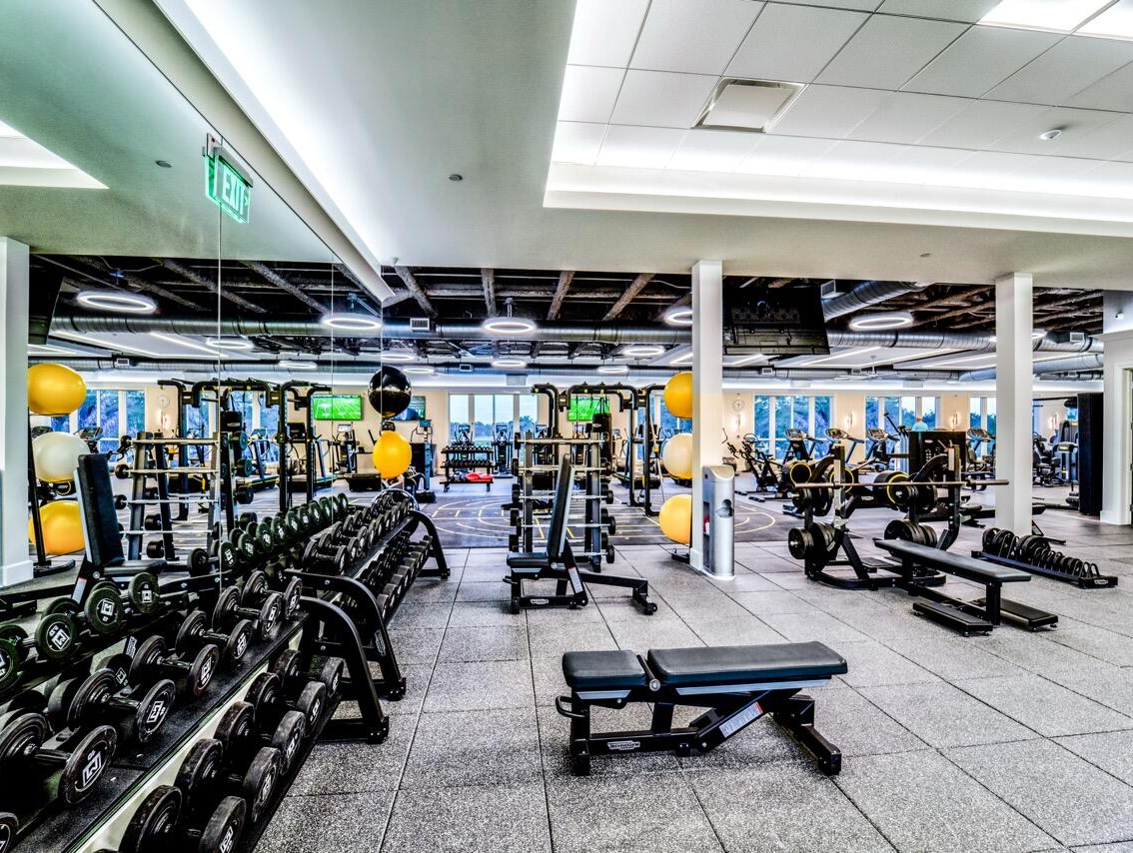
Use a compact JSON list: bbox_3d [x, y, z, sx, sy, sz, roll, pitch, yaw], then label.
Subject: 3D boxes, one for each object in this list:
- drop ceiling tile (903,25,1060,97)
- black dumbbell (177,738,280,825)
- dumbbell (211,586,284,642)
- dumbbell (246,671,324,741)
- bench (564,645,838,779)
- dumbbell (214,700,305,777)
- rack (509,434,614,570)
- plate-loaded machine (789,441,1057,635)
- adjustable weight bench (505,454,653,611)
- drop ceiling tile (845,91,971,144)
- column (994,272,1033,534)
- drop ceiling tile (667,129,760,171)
[{"bbox_3d":[2.596,-2.289,3.140,0.620,0.020,0.580,0,0,-7],"label":"drop ceiling tile"},{"bbox_3d":[-1.113,1.175,1.653,0.235,0.200,0.200,14,-2,-7],"label":"black dumbbell"},{"bbox_3d":[-1.279,0.749,2.010,0.195,0.172,0.172,14,-3,-8],"label":"dumbbell"},{"bbox_3d":[-1.134,1.129,2.022,0.235,0.195,0.195,16,-3,-8],"label":"dumbbell"},{"bbox_3d":[0.614,1.313,2.352,1.330,0.460,0.450,0,0,-7],"label":"bench"},{"bbox_3d":[-1.086,1.115,1.782,0.230,0.195,0.195,16,-3,-8],"label":"dumbbell"},{"bbox_3d":[-0.068,0.814,5.668,1.100,1.500,0.760,0,0,-7],"label":"rack"},{"bbox_3d":[3.221,0.870,4.555,2.120,1.380,1.660,0,0,-7],"label":"plate-loaded machine"},{"bbox_3d":[0.114,0.916,4.302,1.272,1.302,0.467,0,0,-7],"label":"adjustable weight bench"},{"bbox_3d":[2.516,-2.277,3.690,0.615,0.020,0.580,0,0,-7],"label":"drop ceiling tile"},{"bbox_3d":[5.431,-0.126,6.069,0.260,3.433,0.250,0,-1,-7],"label":"column"},{"bbox_3d":[1.213,-2.272,4.101,0.615,0.020,0.575,0,0,-7],"label":"drop ceiling tile"}]

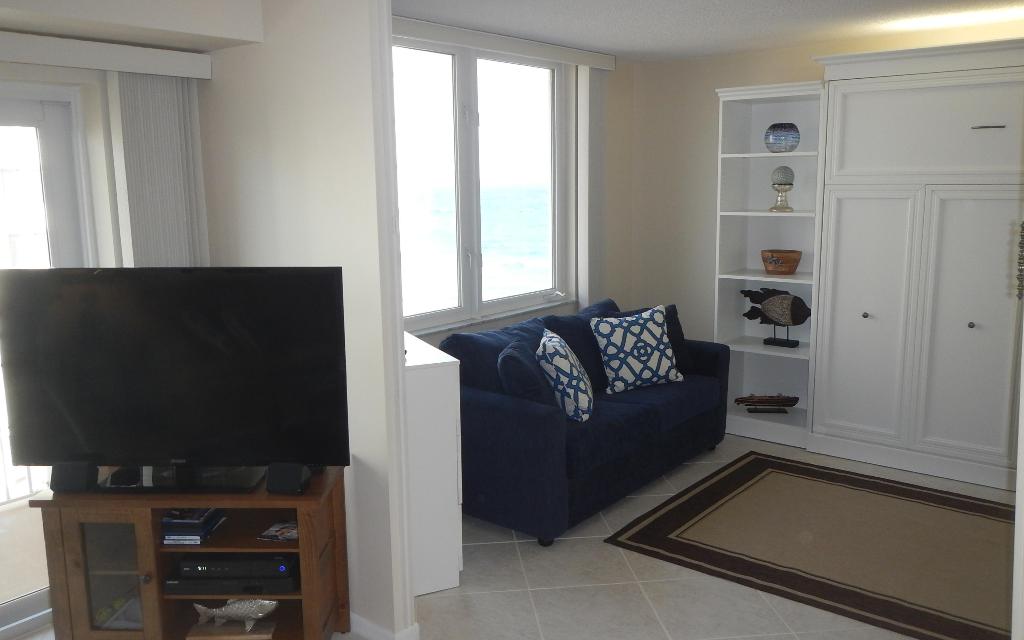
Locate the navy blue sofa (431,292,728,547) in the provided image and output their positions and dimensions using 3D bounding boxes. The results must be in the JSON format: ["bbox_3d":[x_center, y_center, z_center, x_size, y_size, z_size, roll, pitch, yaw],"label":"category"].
[{"bbox_3d":[0.416,0.439,4.621,0.890,0.880,1.790,7,13,40],"label":"navy blue sofa"}]

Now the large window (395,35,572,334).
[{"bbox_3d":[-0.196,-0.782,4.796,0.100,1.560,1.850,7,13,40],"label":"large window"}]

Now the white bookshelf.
[{"bbox_3d":[1.647,-0.333,5.210,0.650,2.160,0.420,7,13,40],"label":"white bookshelf"}]

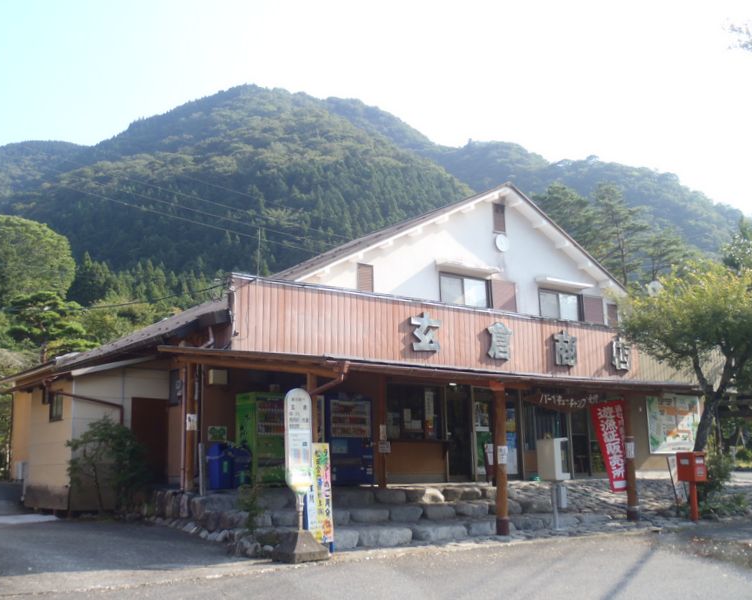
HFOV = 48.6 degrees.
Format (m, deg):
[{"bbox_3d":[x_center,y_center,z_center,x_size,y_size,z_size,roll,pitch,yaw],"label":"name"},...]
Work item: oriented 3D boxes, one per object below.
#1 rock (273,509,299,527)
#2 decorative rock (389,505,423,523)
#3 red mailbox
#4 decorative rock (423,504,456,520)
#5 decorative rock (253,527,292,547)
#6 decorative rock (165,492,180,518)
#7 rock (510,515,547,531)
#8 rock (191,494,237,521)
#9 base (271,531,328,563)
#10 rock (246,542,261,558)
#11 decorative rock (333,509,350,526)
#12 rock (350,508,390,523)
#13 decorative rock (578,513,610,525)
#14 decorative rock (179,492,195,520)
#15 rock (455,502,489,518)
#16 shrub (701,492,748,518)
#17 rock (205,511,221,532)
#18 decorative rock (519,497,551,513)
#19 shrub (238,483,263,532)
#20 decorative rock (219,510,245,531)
[{"bbox_3d":[-1.392,3.341,12.793,0.400,0.260,0.330,8,-13,-37],"label":"rock"},{"bbox_3d":[0.537,3.632,14.172,0.580,0.280,0.360,8,-13,-37],"label":"decorative rock"},{"bbox_3d":[6.181,3.262,16.300,0.440,0.560,0.380,7,-13,-37],"label":"red mailbox"},{"bbox_3d":[1.118,3.737,14.646,0.580,0.260,0.360,8,-13,-37],"label":"decorative rock"},{"bbox_3d":[-1.476,3.404,11.990,0.500,0.260,0.360,8,-13,-37],"label":"decorative rock"},{"bbox_3d":[-3.449,3.483,14.100,0.200,0.430,0.220,7,-13,-37],"label":"decorative rock"},{"bbox_3d":[2.817,4.106,15.368,0.670,0.260,0.390,8,-13,-37],"label":"rock"},{"bbox_3d":[-2.441,3.117,12.500,0.580,0.340,0.420,7,-13,-37],"label":"rock"},{"bbox_3d":[-1.037,3.333,11.280,0.550,0.400,0.550,9,-14,-40],"label":"base"},{"bbox_3d":[-1.691,3.457,11.486,0.160,0.210,0.170,8,-13,-37],"label":"rock"},{"bbox_3d":[-0.543,3.425,13.100,0.360,0.270,0.330,7,-13,-37],"label":"decorative rock"},{"bbox_3d":[-0.088,3.445,13.300,0.580,0.220,0.360,7,-13,-37],"label":"rock"},{"bbox_3d":[4.317,4.333,16.512,0.700,0.210,0.380,8,-13,-37],"label":"decorative rock"},{"bbox_3d":[-3.062,3.317,13.442,0.200,0.390,0.240,8,-13,-37],"label":"decorative rock"},{"bbox_3d":[1.630,3.593,14.200,0.500,0.250,0.360,7,-13,-37],"label":"rock"},{"bbox_3d":[7.672,4.526,18.352,1.000,0.550,0.750,0,-10,0],"label":"shrub"},{"bbox_3d":[-2.397,3.248,12.200,0.210,0.310,0.220,7,-13,-37],"label":"rock"},{"bbox_3d":[3.122,3.974,16.183,0.620,0.280,0.370,8,-13,-37],"label":"decorative rock"},{"bbox_3d":[-1.840,3.057,12.200,0.340,0.690,0.340,7,-13,-37],"label":"shrub"},{"bbox_3d":[-2.154,3.286,12.400,0.340,0.280,0.280,7,-13,-37],"label":"decorative rock"}]

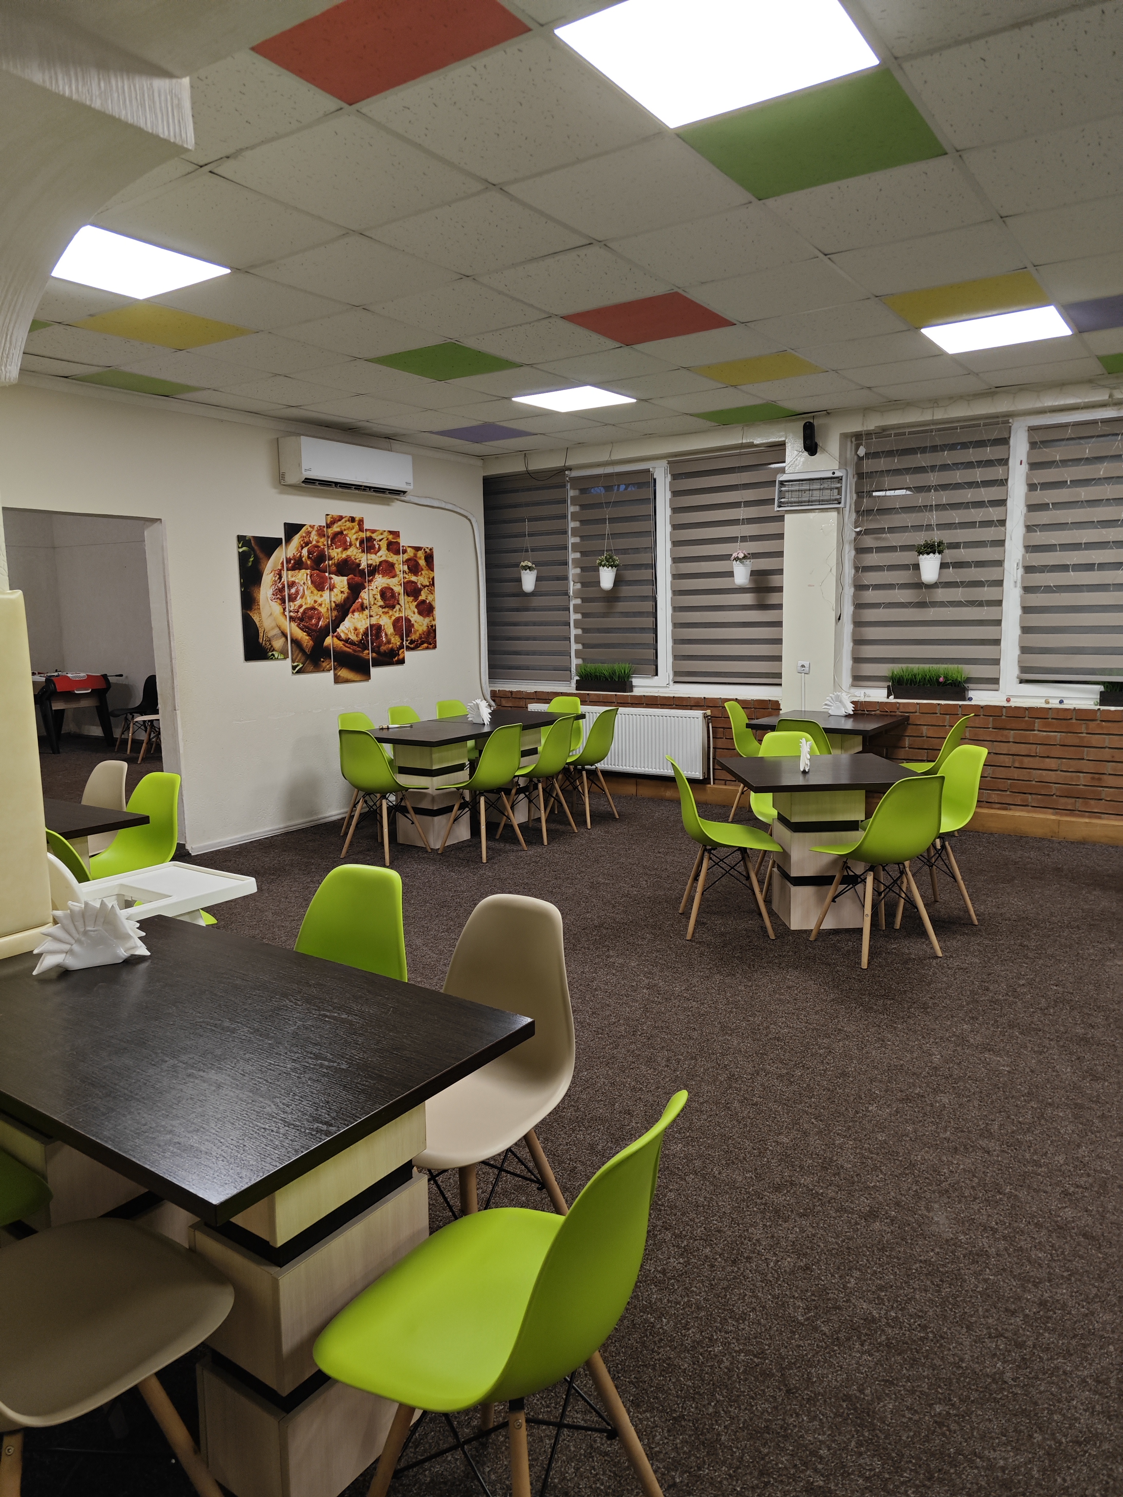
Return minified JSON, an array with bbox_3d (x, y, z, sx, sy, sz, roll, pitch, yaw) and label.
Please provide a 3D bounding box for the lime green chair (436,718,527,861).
[{"bbox_3d":[-0.486,0.233,6.071,0.500,0.800,0.460,4,9,31],"label":"lime green chair"}]

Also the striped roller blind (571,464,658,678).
[{"bbox_3d":[0.391,-1.364,7.877,0.780,1.580,0.060,4,10,34],"label":"striped roller blind"}]

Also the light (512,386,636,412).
[{"bbox_3d":[0.086,-2.126,6.057,0.595,0.025,0.595,4,9,34],"label":"light"}]

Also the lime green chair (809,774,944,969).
[{"bbox_3d":[1.354,0.466,4.221,0.455,0.800,0.515,-4,9,-19],"label":"lime green chair"}]

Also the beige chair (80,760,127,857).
[{"bbox_3d":[-2.256,0.488,4.573,0.450,0.805,0.520,4,9,30],"label":"beige chair"}]

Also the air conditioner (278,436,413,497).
[{"bbox_3d":[-1.485,-1.966,6.993,0.215,0.292,1.055,4,10,34],"label":"air conditioner"}]

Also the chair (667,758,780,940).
[{"bbox_3d":[0.740,0.427,4.587,0.515,0.800,0.455,-1,8,2],"label":"chair"}]

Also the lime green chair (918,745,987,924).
[{"bbox_3d":[1.723,0.397,4.712,0.510,0.805,0.455,-2,8,-7],"label":"lime green chair"}]

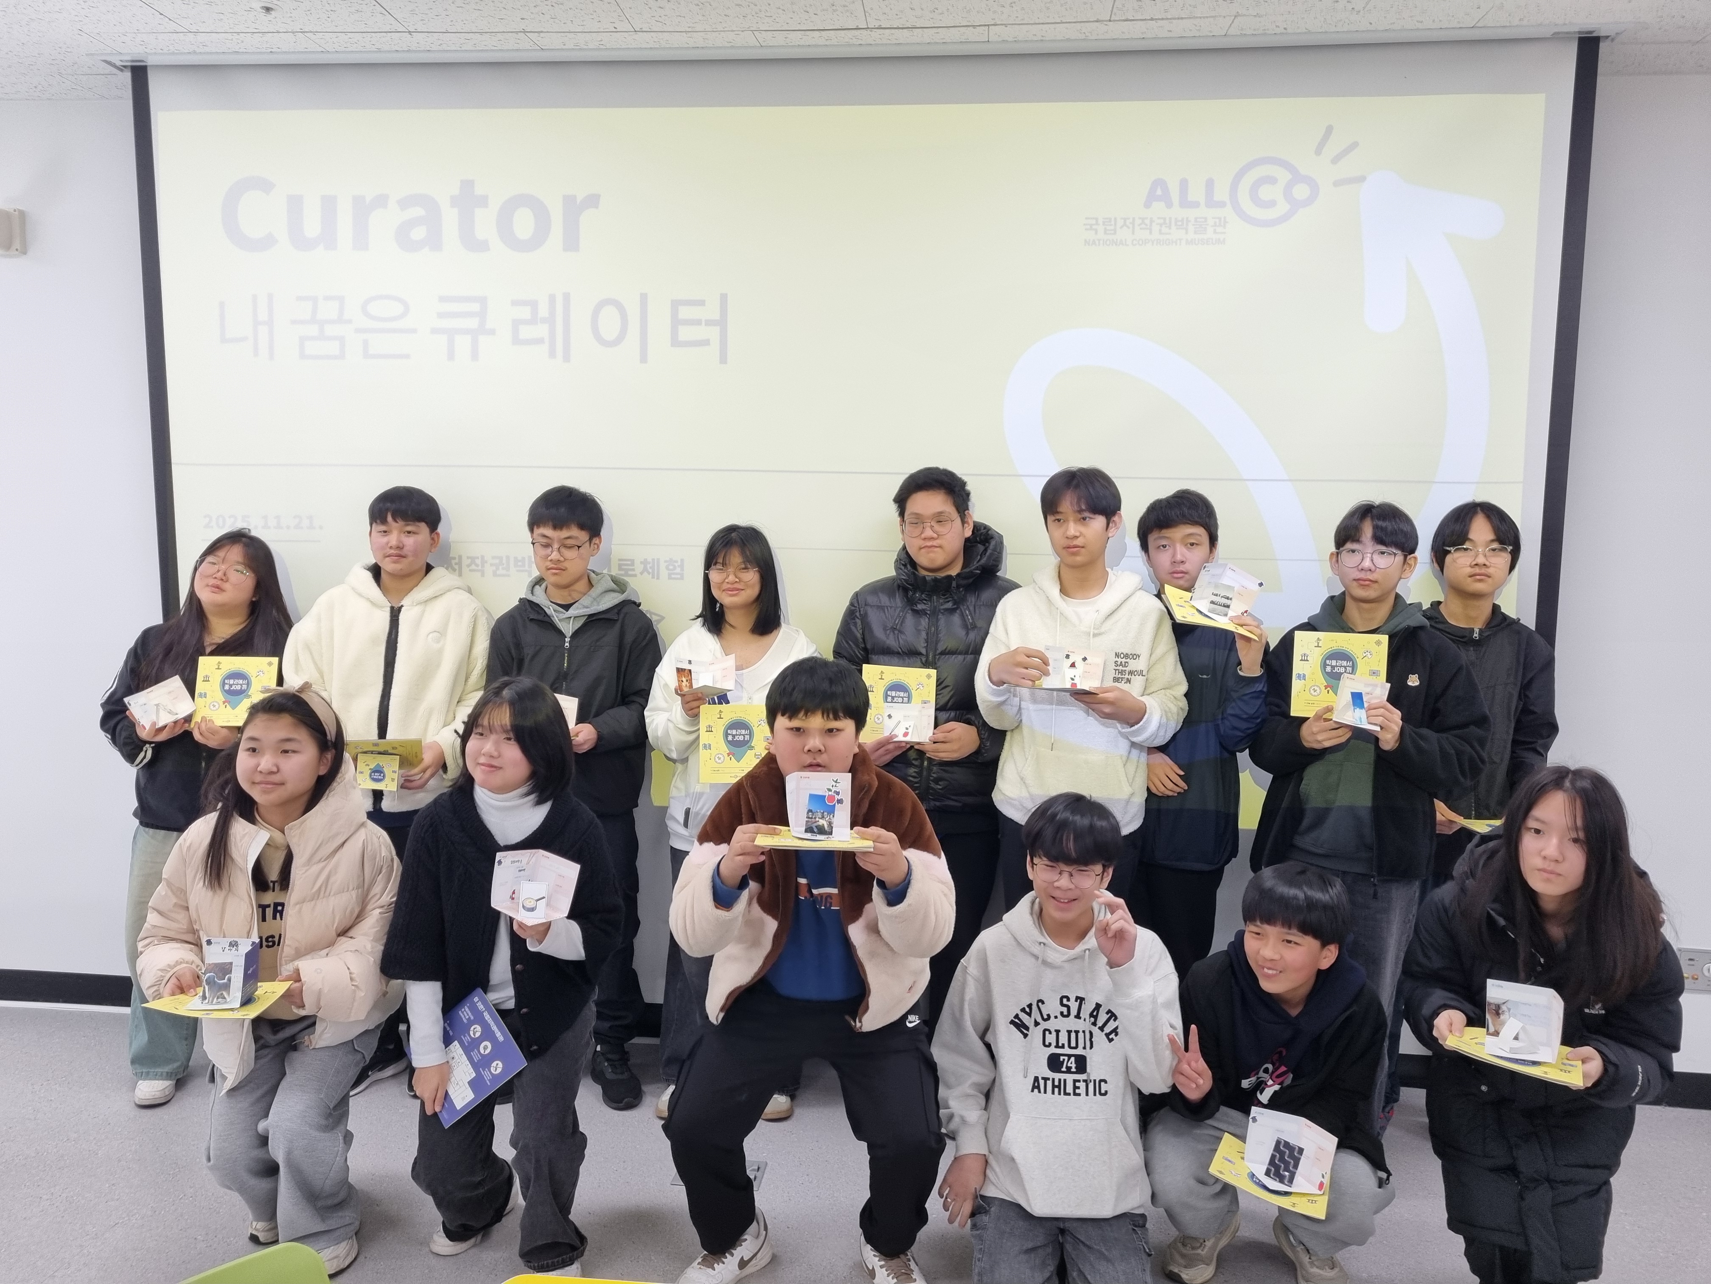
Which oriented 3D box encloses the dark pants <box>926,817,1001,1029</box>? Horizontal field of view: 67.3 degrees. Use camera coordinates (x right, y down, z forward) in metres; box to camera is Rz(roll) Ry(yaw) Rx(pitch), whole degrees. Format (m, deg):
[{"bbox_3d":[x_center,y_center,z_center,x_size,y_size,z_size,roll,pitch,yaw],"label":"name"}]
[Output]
[{"bbox_3d":[0.190,0.777,3.374,0.390,0.800,0.280,1,7,2],"label":"dark pants"}]

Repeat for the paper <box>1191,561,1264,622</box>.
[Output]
[{"bbox_3d":[0.854,-0.116,2.960,0.150,0.115,0.085,18,20,-3],"label":"paper"}]

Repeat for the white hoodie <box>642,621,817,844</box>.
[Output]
[{"bbox_3d":[-0.299,0.248,3.280,0.500,0.600,0.300,1,7,-2],"label":"white hoodie"}]

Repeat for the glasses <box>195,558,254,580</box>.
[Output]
[{"bbox_3d":[-1.576,-0.182,3.220,0.138,0.046,0.120,13,-1,-4],"label":"glasses"}]

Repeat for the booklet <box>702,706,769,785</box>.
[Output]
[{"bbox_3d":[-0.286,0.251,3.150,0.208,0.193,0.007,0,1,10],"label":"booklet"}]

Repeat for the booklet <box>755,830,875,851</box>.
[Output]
[{"bbox_3d":[-0.075,0.361,2.375,0.210,0.008,0.190,0,2,0],"label":"booklet"}]

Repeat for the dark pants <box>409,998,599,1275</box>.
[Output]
[{"bbox_3d":[-0.726,0.994,2.653,0.341,0.520,0.420,2,7,12],"label":"dark pants"}]

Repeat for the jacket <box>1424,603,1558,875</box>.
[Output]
[{"bbox_3d":[1.510,0.234,3.145,0.380,0.662,0.270,3,7,18],"label":"jacket"}]

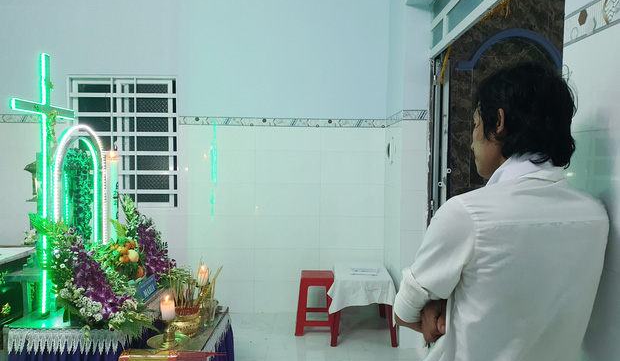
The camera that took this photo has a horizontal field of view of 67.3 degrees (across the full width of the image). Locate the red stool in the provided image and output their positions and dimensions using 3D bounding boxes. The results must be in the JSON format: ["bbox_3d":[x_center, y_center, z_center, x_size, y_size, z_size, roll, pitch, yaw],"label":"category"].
[{"bbox_3d":[0.059,1.016,3.926,0.355,0.458,0.355,0,2,-2],"label":"red stool"}]

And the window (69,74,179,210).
[{"bbox_3d":[-1.706,-0.356,4.278,1.000,1.200,0.110,0,2,0],"label":"window"}]

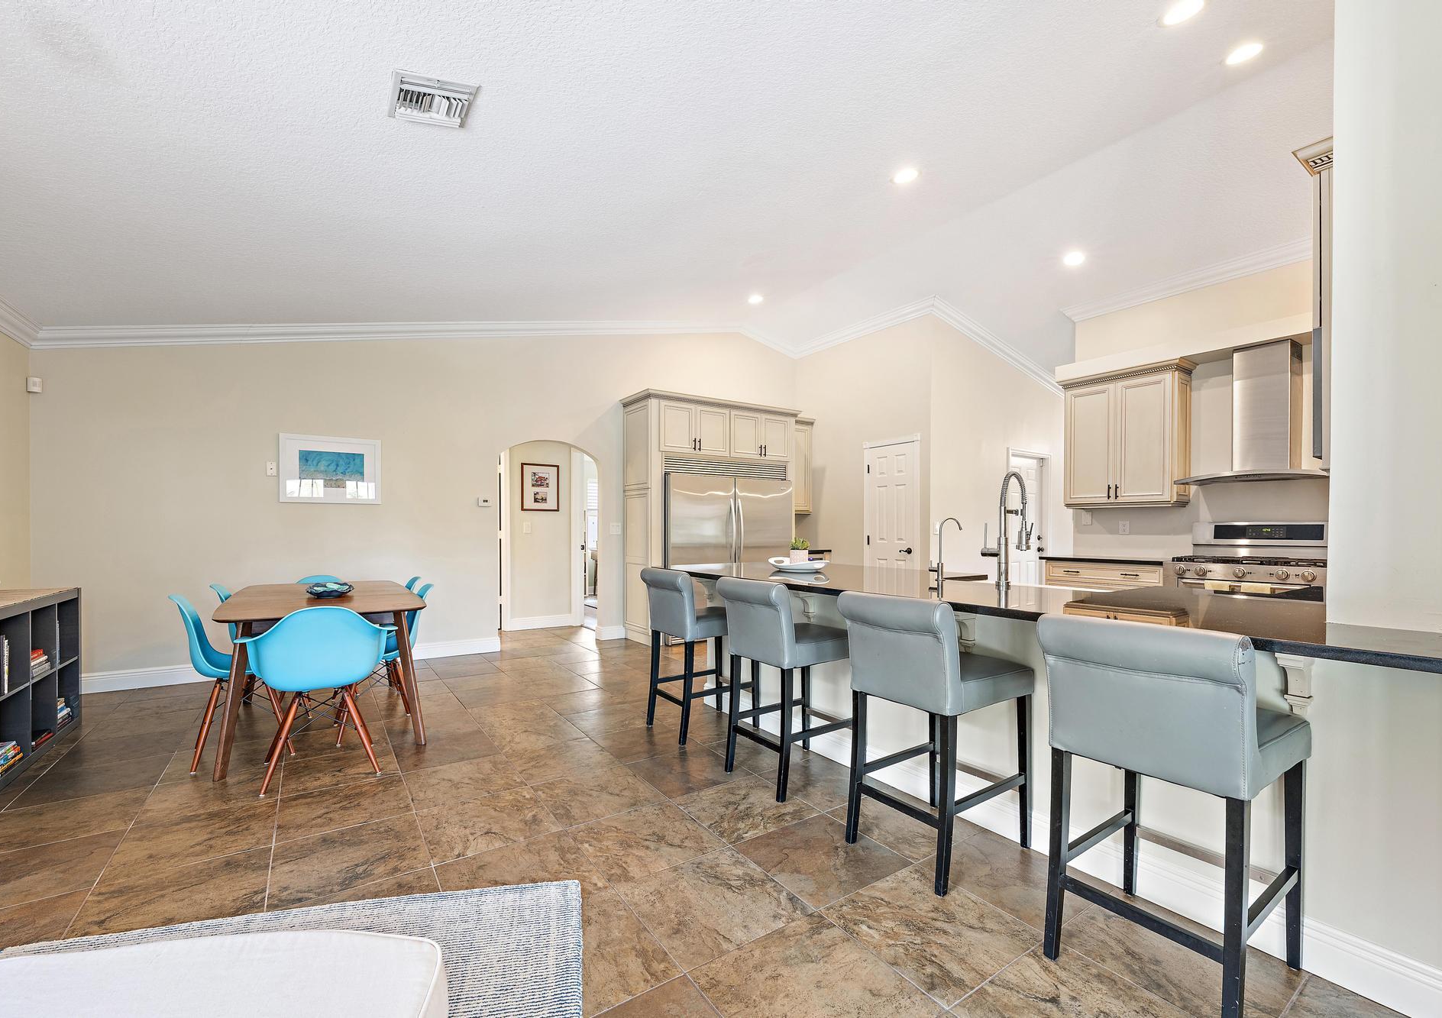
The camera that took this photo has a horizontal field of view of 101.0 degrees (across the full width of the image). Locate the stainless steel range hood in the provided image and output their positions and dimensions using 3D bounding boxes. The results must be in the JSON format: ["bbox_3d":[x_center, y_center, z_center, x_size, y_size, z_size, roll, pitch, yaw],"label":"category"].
[{"bbox_3d":[3.958,-0.689,4.341,0.520,0.995,0.907,1,-2,-34],"label":"stainless steel range hood"}]

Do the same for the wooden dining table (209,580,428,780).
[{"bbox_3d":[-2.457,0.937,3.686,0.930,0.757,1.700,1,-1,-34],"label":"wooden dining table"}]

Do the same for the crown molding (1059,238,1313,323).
[{"bbox_3d":[4.184,-2.068,5.483,0.110,0.140,2.120,1,-1,-34],"label":"crown molding"}]

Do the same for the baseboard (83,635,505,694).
[{"bbox_3d":[-3.287,1.226,4.774,2.900,0.139,0.020,1,-2,-34],"label":"baseboard"}]

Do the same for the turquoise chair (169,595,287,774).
[{"bbox_3d":[-2.455,0.838,3.025,0.540,0.815,0.465,1,-2,-39],"label":"turquoise chair"}]

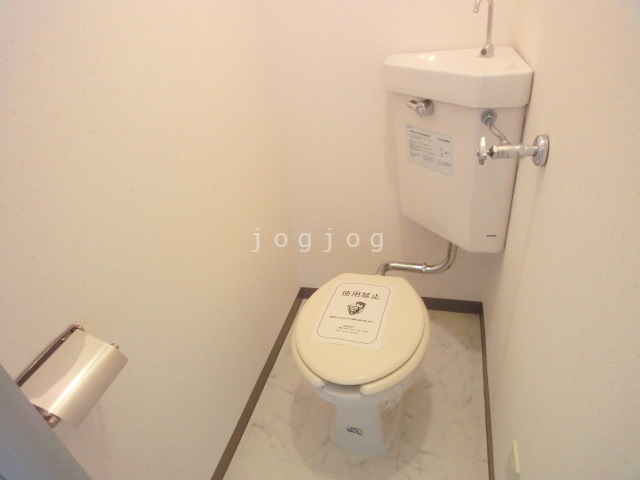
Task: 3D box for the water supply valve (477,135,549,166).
[{"bbox_3d":[0.393,-0.184,0.796,0.130,0.057,0.058,4,34,16],"label":"water supply valve"}]

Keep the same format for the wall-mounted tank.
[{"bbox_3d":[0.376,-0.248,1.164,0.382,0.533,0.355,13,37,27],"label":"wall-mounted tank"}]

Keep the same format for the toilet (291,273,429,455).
[{"bbox_3d":[0.145,0.404,1.247,0.373,0.413,0.503,4,34,16],"label":"toilet"}]

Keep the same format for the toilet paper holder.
[{"bbox_3d":[-0.382,0.209,0.579,0.112,0.085,0.144,4,34,16],"label":"toilet paper holder"}]

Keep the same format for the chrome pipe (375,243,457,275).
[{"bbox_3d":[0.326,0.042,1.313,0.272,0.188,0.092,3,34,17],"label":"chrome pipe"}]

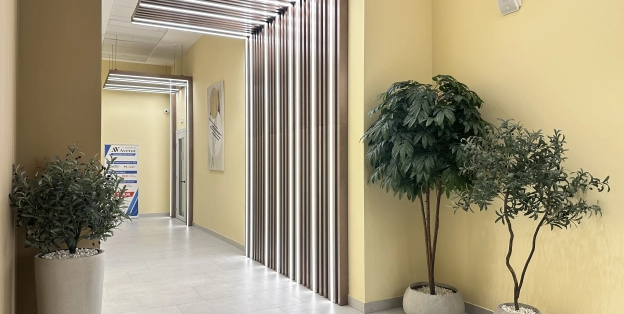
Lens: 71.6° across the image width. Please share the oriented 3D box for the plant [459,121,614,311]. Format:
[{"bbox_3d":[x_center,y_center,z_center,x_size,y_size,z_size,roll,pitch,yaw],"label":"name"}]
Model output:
[{"bbox_3d":[1.664,0.476,3.440,0.795,1.590,1.208,0,-1,-28],"label":"plant"}]

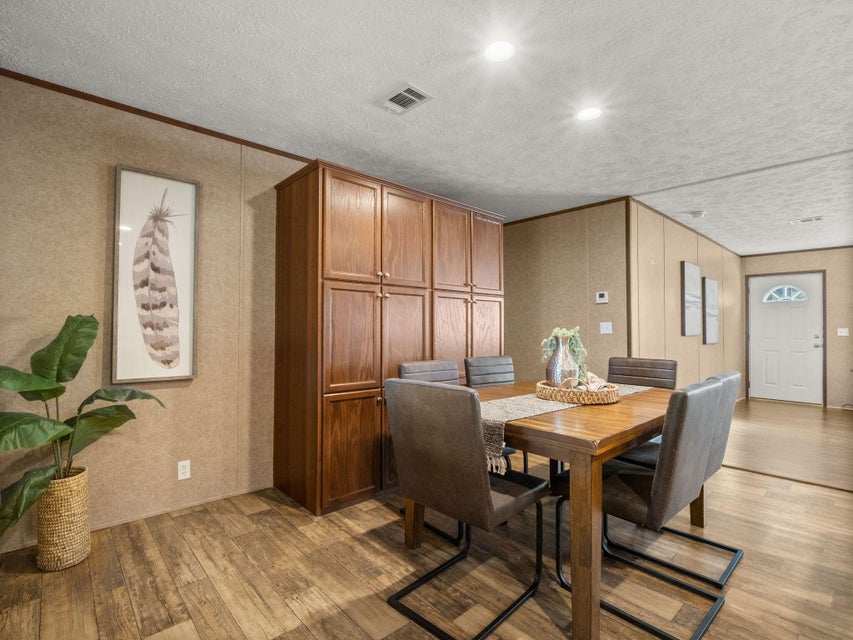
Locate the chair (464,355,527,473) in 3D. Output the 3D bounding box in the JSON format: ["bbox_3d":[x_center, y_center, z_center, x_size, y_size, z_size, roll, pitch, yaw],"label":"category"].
[{"bbox_3d":[0.673,0.747,2.900,0.481,0.922,0.568,1,-1,-43],"label":"chair"}]

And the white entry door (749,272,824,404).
[{"bbox_3d":[5.708,0.282,6.288,0.053,2.027,0.852,1,-1,-43],"label":"white entry door"}]

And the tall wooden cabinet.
[{"bbox_3d":[-0.168,0.107,3.302,1.937,2.210,0.592,1,-1,-43],"label":"tall wooden cabinet"}]

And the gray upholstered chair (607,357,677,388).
[{"bbox_3d":[1.382,0.747,2.717,0.568,0.922,0.476,1,-1,-43],"label":"gray upholstered chair"}]

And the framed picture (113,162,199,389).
[{"bbox_3d":[-1.617,-0.260,2.387,0.412,1.259,0.033,1,-1,-40],"label":"framed picture"}]

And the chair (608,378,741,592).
[{"bbox_3d":[1.288,0.736,2.092,0.464,0.922,0.568,1,-1,-43],"label":"chair"}]

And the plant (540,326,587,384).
[{"bbox_3d":[0.760,0.214,2.229,0.261,0.348,0.226,0,-1,19],"label":"plant"}]

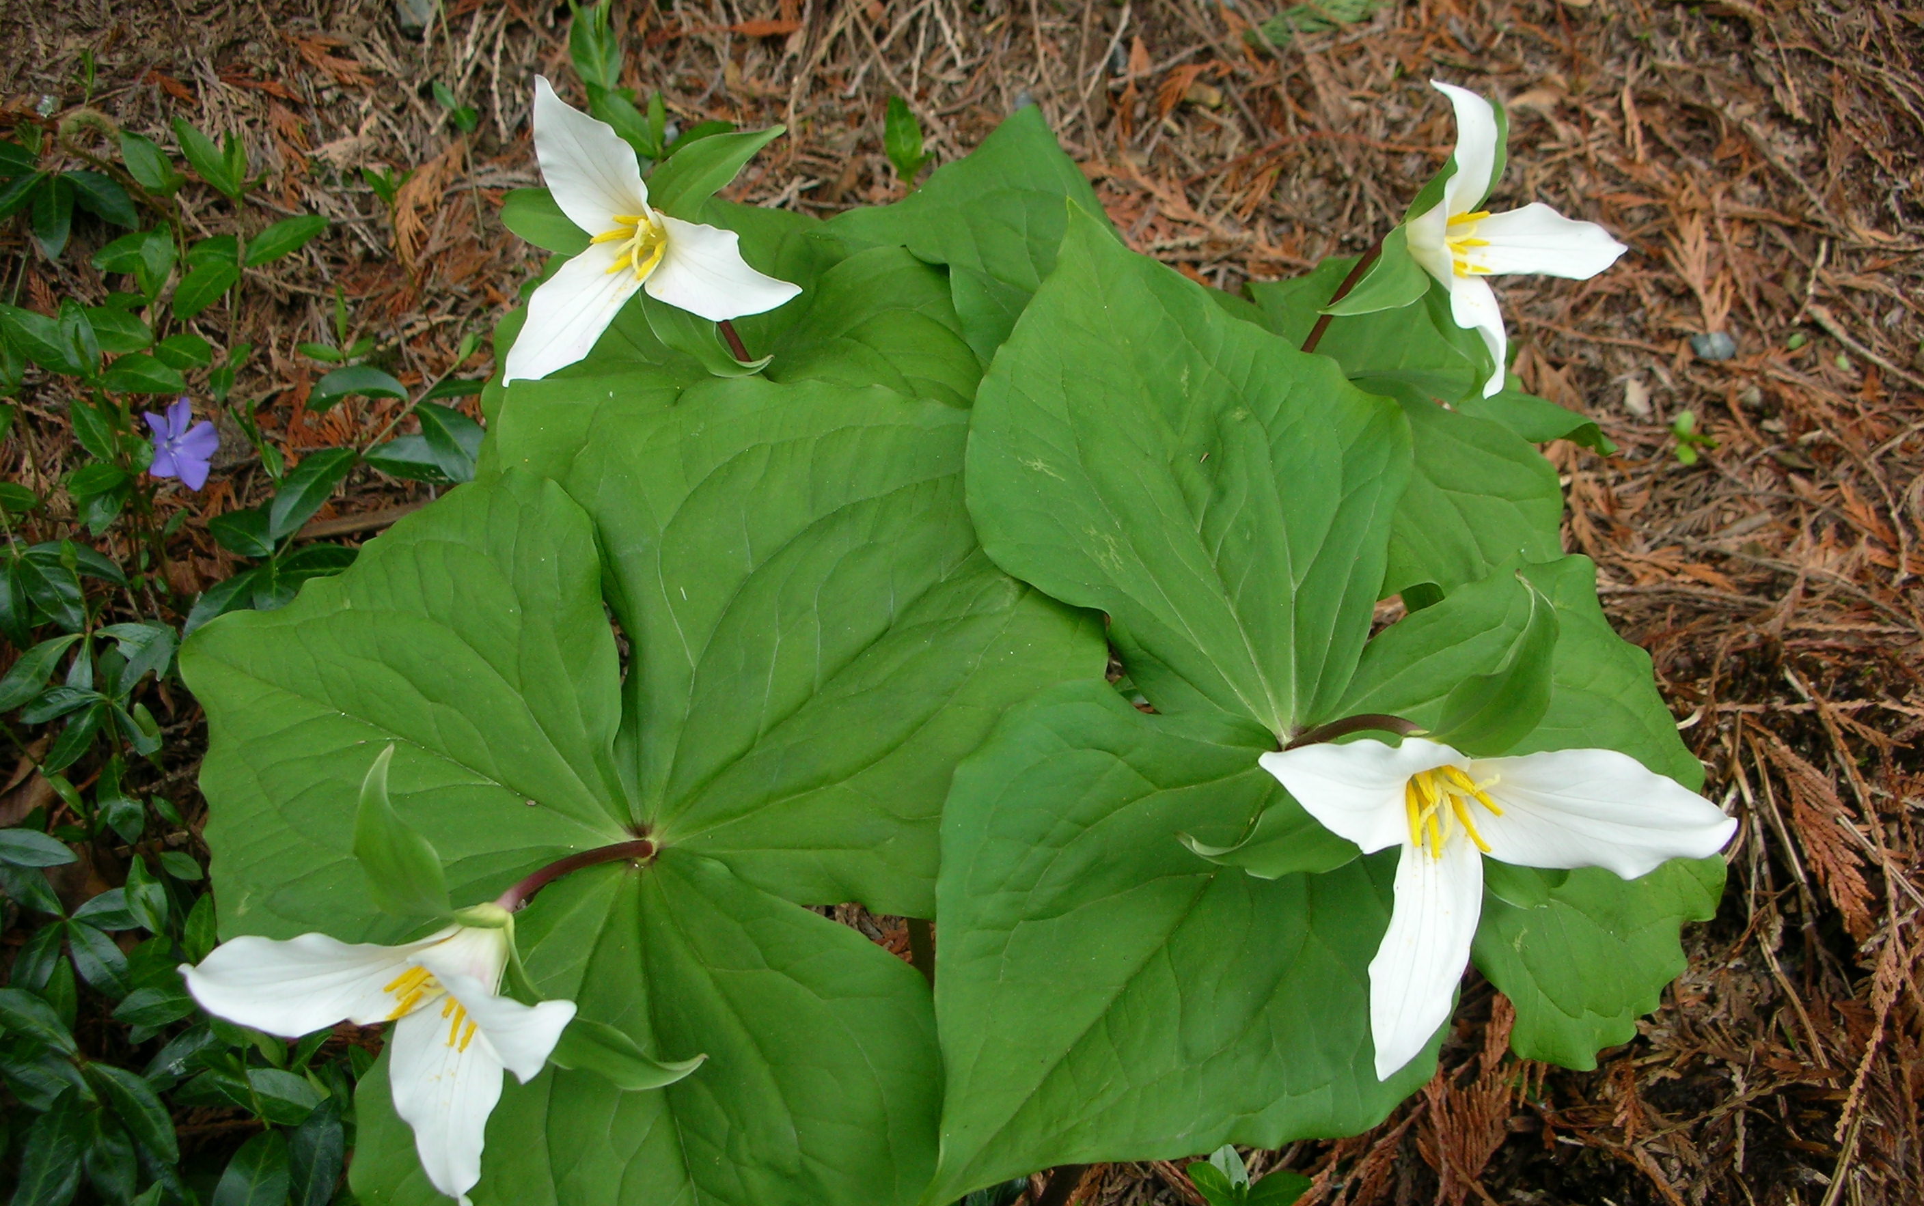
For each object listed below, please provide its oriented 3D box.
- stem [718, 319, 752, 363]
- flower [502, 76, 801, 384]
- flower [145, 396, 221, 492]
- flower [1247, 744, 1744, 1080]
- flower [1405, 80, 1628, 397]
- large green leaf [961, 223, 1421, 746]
[{"bbox_3d":[-0.071,-0.083,0.613,0.005,0.022,0.005,-36,34,0],"label":"stem"},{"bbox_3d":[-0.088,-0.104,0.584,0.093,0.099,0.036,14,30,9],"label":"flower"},{"bbox_3d":[-0.263,-0.053,0.654,0.030,0.014,0.030,-15,89,-19],"label":"flower"},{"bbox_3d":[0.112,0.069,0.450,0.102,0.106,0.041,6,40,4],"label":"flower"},{"bbox_3d":[0.164,-0.110,0.589,0.077,0.046,0.096,-22,104,-35],"label":"flower"},{"bbox_3d":[0.062,-0.042,0.541,0.122,0.031,0.170,-16,72,-10],"label":"large green leaf"}]

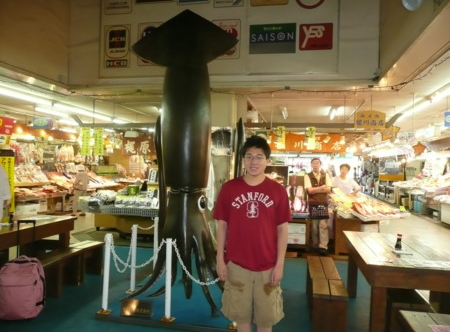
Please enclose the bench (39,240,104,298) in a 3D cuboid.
[{"bbox_3d":[-1.876,1.235,4.234,0.290,0.430,1.300,2,0,12],"label":"bench"}]

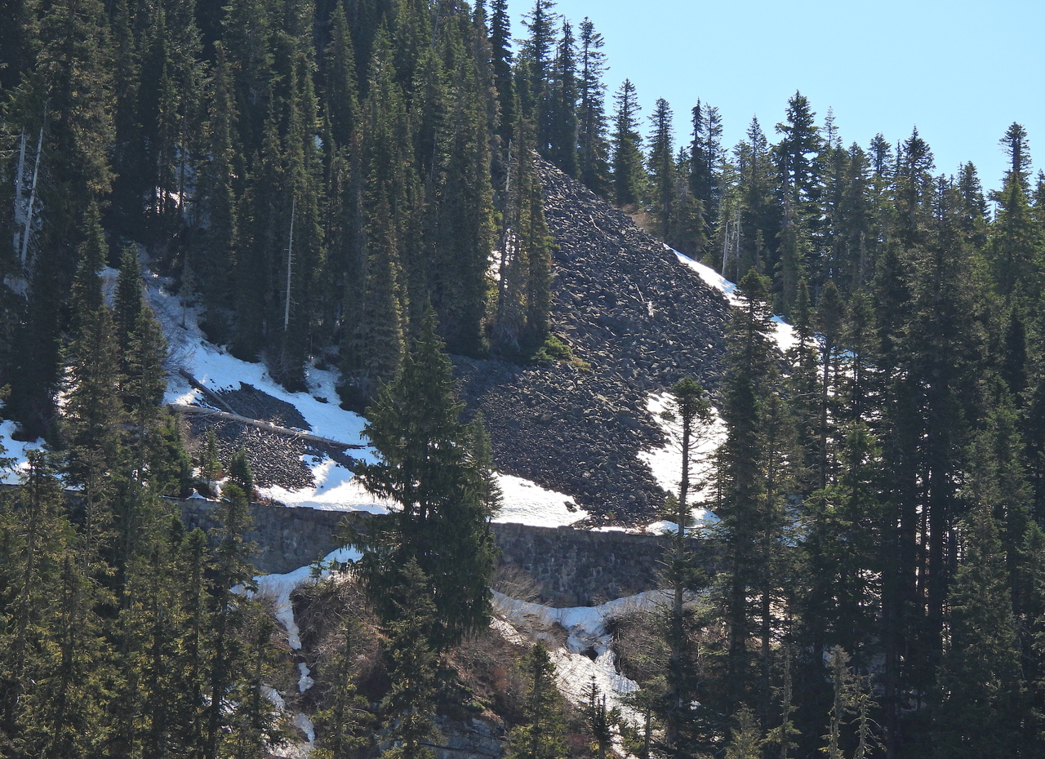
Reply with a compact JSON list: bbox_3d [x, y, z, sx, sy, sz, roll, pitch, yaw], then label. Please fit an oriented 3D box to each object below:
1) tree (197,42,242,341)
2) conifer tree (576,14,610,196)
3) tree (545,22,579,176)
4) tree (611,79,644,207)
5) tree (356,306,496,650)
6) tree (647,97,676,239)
[{"bbox_3d":[-22.190,-13.770,530.000,3.340,21.860,3.340,0,-3,0],"label":"tree"},{"bbox_3d":[5.360,-20.670,550.000,2.480,13.630,2.480,0,-3,0],"label":"conifer tree"},{"bbox_3d":[3.010,-21.410,550.000,2.480,11.900,2.480,0,-3,0],"label":"tree"},{"bbox_3d":[8.010,-18.040,553.000,2.490,9.720,2.490,0,-3,0],"label":"tree"},{"bbox_3d":[-6.760,6.760,498.000,9.990,23.790,9.990,0,-3,0],"label":"tree"},{"bbox_3d":[10.620,-16.110,553.000,2.240,10.840,2.240,0,-3,0],"label":"tree"}]

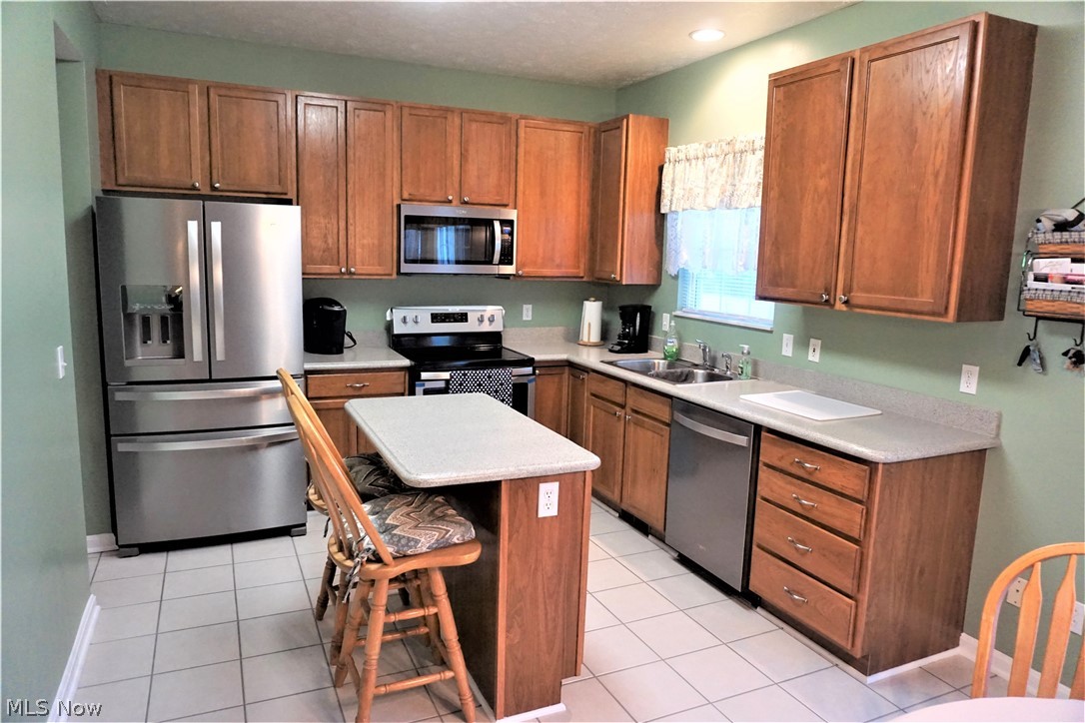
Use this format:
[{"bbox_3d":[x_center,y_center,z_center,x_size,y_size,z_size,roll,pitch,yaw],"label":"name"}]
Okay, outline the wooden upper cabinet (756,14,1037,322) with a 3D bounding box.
[{"bbox_3d":[1.405,-0.753,3.075,0.315,1.058,1.054,-3,10,-24],"label":"wooden upper cabinet"}]

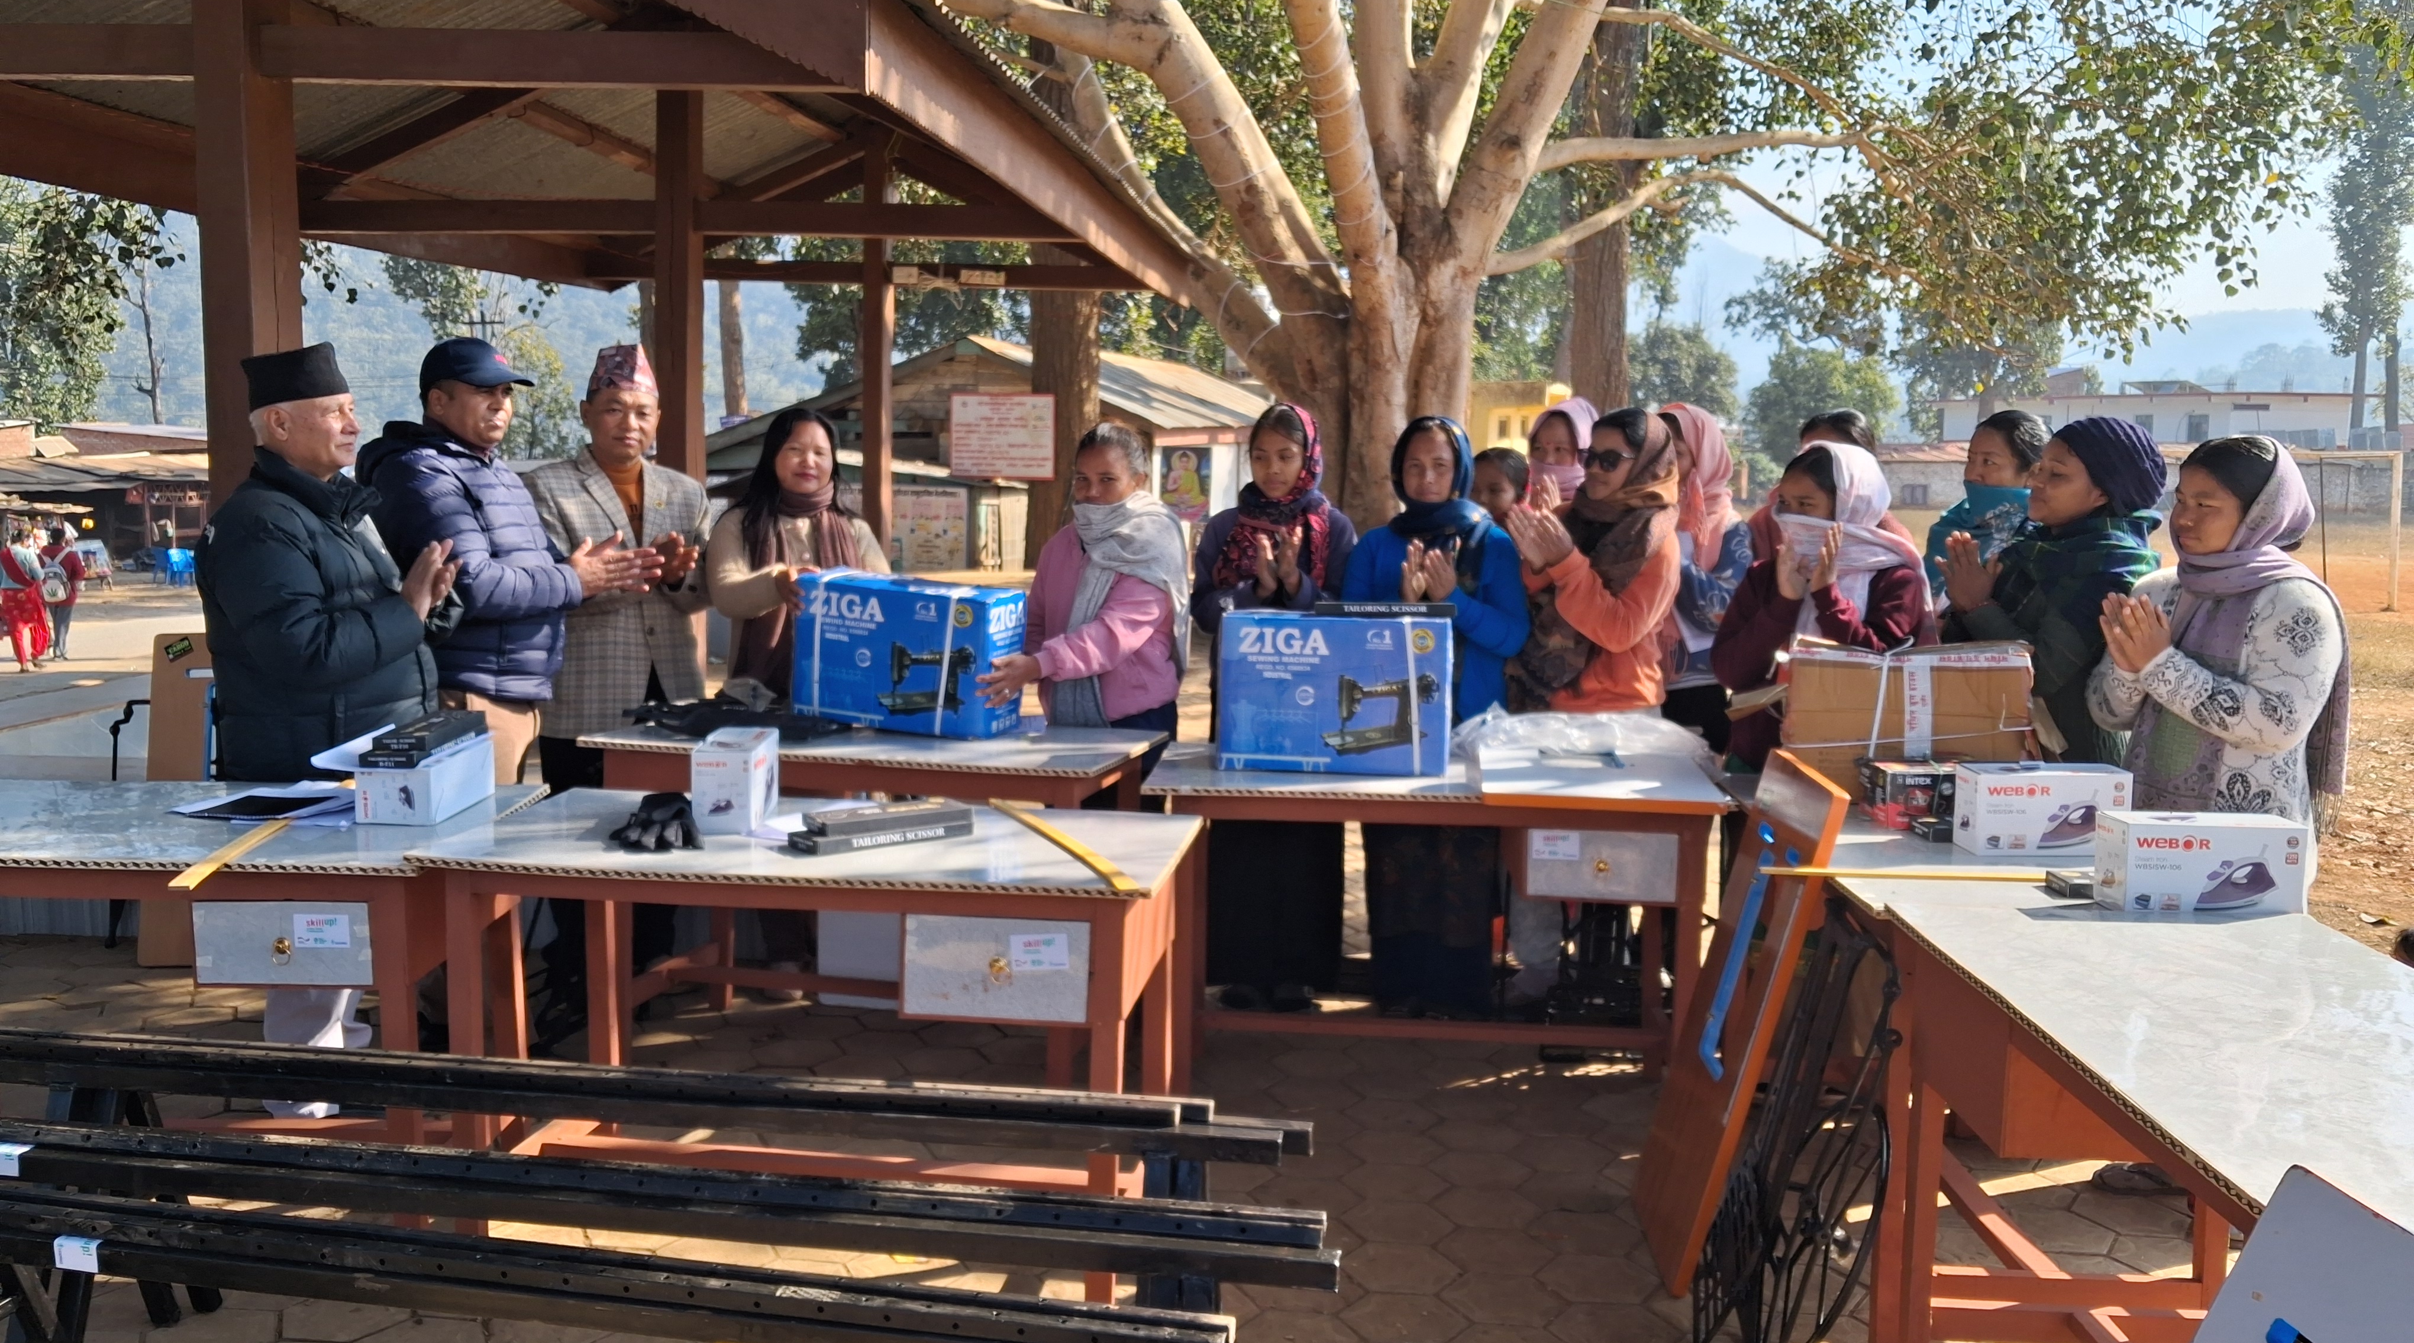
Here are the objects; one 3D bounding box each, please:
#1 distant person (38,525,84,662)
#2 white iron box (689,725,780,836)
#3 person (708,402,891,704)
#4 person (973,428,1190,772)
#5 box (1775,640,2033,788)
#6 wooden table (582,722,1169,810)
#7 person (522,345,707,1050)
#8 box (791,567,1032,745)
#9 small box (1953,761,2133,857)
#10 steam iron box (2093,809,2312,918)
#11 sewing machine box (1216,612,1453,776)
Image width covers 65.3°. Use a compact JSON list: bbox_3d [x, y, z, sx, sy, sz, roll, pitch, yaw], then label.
[{"bbox_3d":[-12.960,-0.885,21.300,0.500,1.540,0.380,-2,7,-28],"label":"distant person"},{"bbox_3d":[-0.851,0.194,3.395,0.108,0.145,0.270,1,6,-5],"label":"white iron box"},{"bbox_3d":[-1.072,0.077,4.988,0.500,1.555,0.450,0,6,-15],"label":"person"},{"bbox_3d":[-0.298,0.106,4.944,0.500,1.521,0.520,6,8,37],"label":"person"},{"bbox_3d":[1.440,0.112,3.944,0.470,0.305,0.250,3,6,11],"label":"box"},{"bbox_3d":[-0.773,0.542,4.441,1.220,0.760,0.610,3,6,11],"label":"wooden table"},{"bbox_3d":[-1.408,0.065,4.484,0.490,1.668,0.380,-1,6,-18],"label":"person"},{"bbox_3d":[-0.725,-0.043,4.611,0.500,0.335,0.225,7,9,18],"label":"box"},{"bbox_3d":[1.523,0.251,3.430,0.290,0.140,0.100,1,6,-9],"label":"small box"},{"bbox_3d":[1.564,0.301,2.960,0.284,0.139,0.103,1,6,-3],"label":"steam iron box"},{"bbox_3d":[0.288,0.043,4.175,0.495,0.330,0.215,2,6,6],"label":"sewing machine box"}]

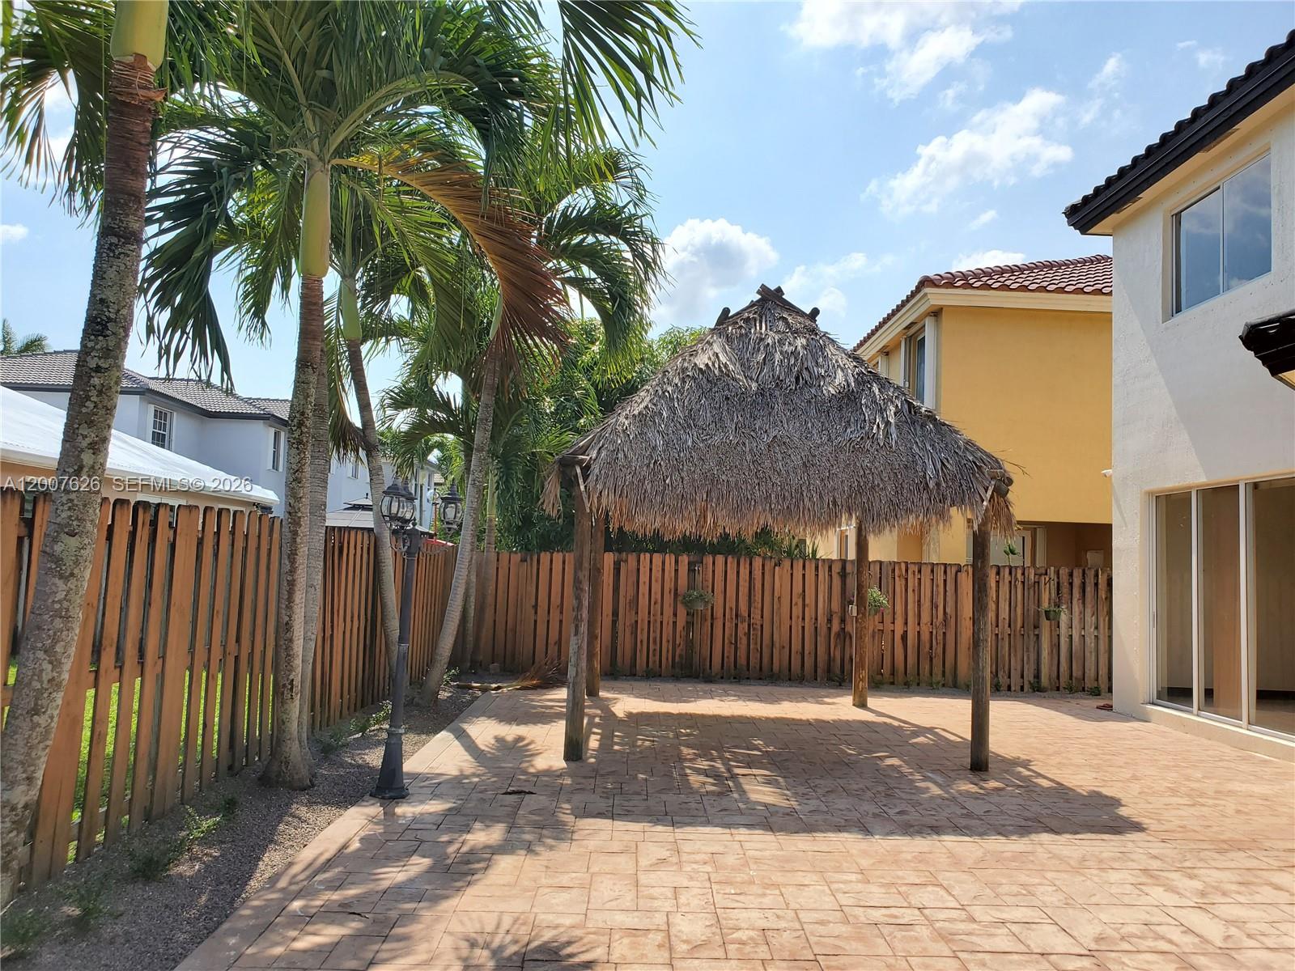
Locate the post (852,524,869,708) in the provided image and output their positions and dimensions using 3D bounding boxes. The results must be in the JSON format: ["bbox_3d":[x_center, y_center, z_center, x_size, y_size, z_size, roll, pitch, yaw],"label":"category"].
[{"bbox_3d":[2.664,1.536,12.118,0.155,2.390,0.155,2,-5,-1],"label":"post"}]

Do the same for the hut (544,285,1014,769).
[{"bbox_3d":[1.159,0.235,10.266,4.192,4.534,4.778,2,-5,-1],"label":"hut"}]

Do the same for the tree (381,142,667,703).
[{"bbox_3d":[-1.483,-0.836,11.441,3.297,6.657,3.500,2,-5,-1],"label":"tree"}]

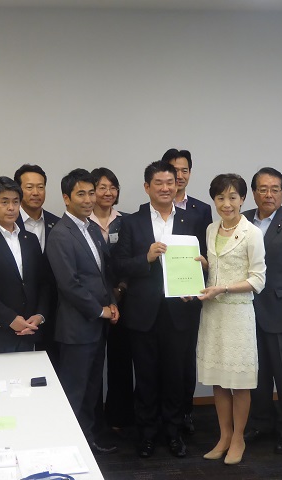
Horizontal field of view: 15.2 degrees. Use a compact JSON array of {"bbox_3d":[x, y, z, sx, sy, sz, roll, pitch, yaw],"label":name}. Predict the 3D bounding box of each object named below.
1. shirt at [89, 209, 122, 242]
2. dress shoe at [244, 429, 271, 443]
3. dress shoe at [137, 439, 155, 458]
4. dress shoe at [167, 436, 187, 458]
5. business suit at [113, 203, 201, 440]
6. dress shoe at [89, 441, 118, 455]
[{"bbox_3d":[-0.225,0.069,6.687,0.380,0.550,0.230,-1,5,-1],"label":"shirt"},{"bbox_3d":[0.704,1.193,6.600,0.105,0.105,0.280,3,6,39],"label":"dress shoe"},{"bbox_3d":[0.035,1.224,6.344,0.105,0.105,0.285,0,5,10],"label":"dress shoe"},{"bbox_3d":[0.221,1.222,6.337,0.105,0.105,0.285,-2,5,-12],"label":"dress shoe"},{"bbox_3d":[0.096,0.501,6.291,0.520,1.446,0.320,-1,5,-6],"label":"business suit"},{"bbox_3d":[-0.257,1.222,6.426,0.105,0.105,0.280,-4,6,-37],"label":"dress shoe"}]

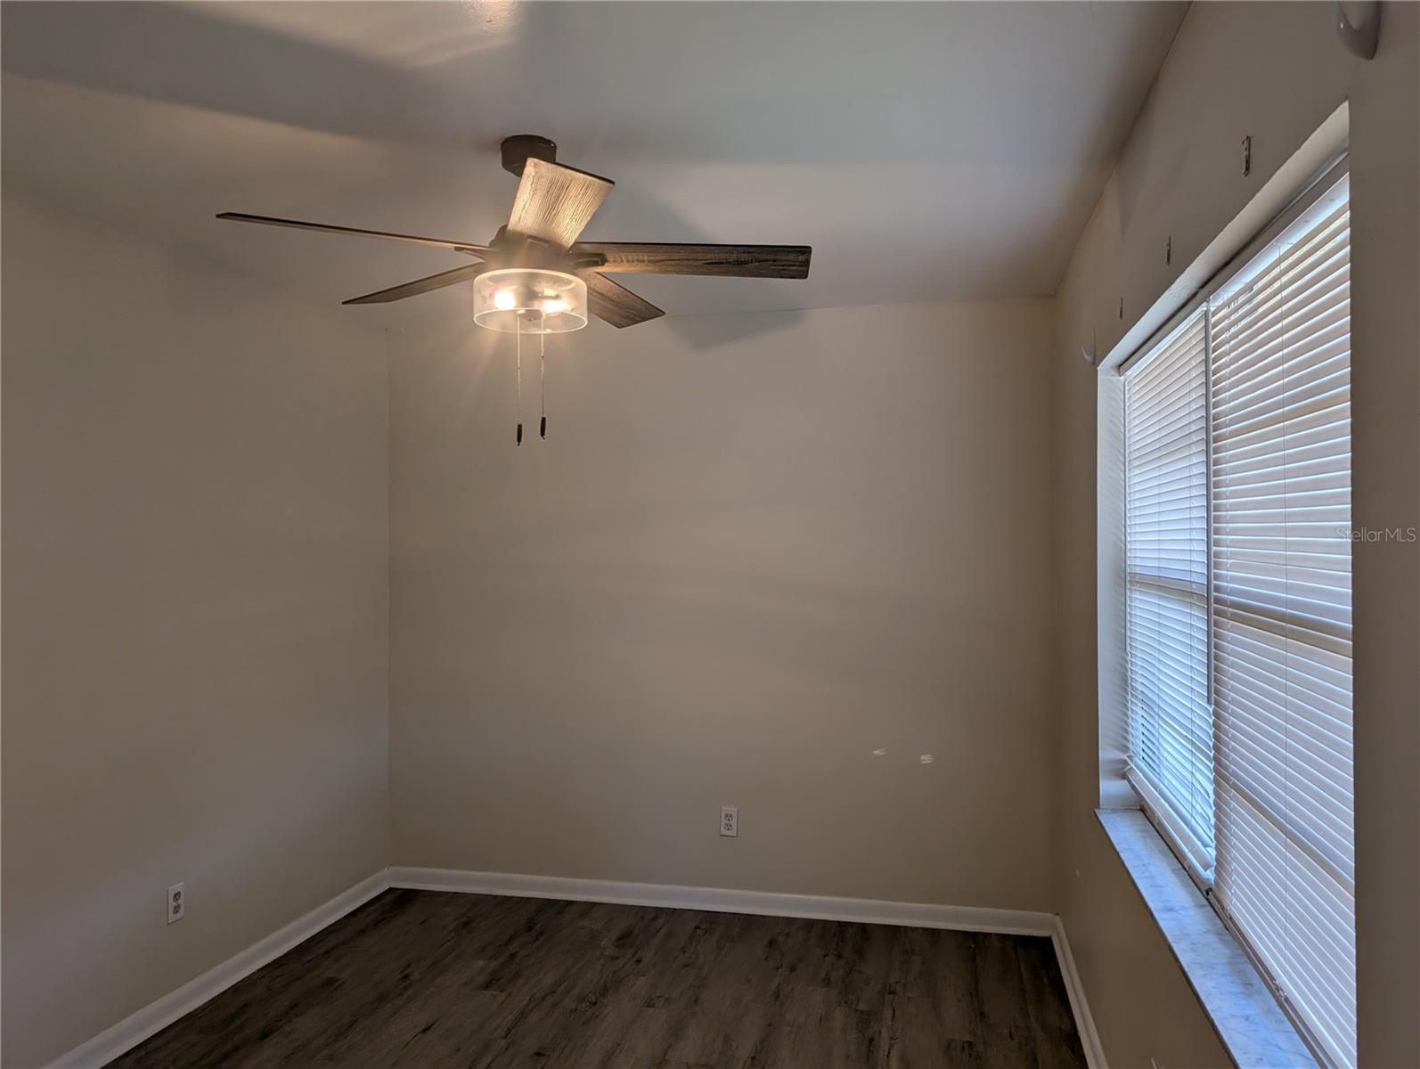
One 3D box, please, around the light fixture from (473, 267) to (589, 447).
[{"bbox_3d":[-0.423,-0.406,2.333,0.270,0.395,0.270,0,0,0],"label":"light fixture"}]

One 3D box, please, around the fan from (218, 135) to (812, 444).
[{"bbox_3d":[-0.415,-0.568,2.300,1.300,0.720,1.270,0,0,-17],"label":"fan"}]

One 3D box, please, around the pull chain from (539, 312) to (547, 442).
[{"bbox_3d":[-0.394,-0.372,2.332,0.014,0.297,0.014,0,0,0],"label":"pull chain"}]

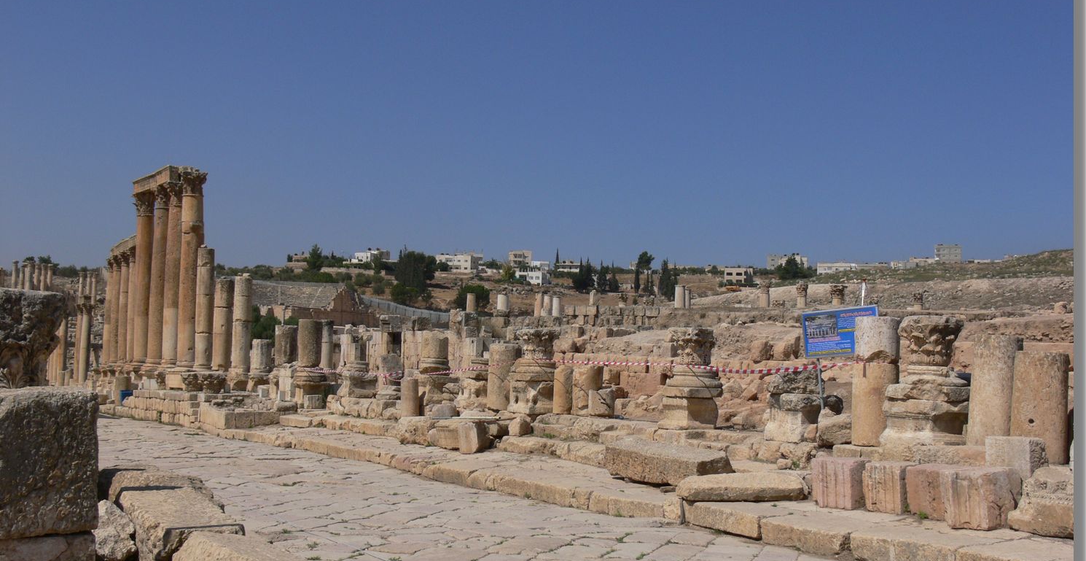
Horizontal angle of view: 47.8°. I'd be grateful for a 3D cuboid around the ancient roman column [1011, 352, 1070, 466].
[{"bbox_3d":[6.300,1.591,15.541,0.720,1.420,0.720,3,-4,-31],"label":"ancient roman column"}]

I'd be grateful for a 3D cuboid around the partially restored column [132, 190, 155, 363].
[{"bbox_3d":[-21.005,-0.144,64.500,1.150,9.000,1.150,4,-4,-32],"label":"partially restored column"}]

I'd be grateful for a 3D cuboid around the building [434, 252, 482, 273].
[{"bbox_3d":[-36.994,-7.160,535.000,18.000,8.500,12.000,2,-2,16],"label":"building"}]

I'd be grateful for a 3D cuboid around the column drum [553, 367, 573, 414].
[{"bbox_3d":[0.424,2.388,26.700,0.420,1.050,0.420,2,-2,0],"label":"column drum"}]

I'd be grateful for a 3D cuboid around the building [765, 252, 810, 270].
[{"bbox_3d":[120.050,-9.257,600.289,21.000,10.000,14.000,0,-3,14],"label":"building"}]

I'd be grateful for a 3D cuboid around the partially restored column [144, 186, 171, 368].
[{"bbox_3d":[-16.822,-0.169,53.728,0.950,7.870,0.950,3,-4,-31],"label":"partially restored column"}]

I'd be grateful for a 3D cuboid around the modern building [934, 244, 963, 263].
[{"bbox_3d":[218.436,-14.584,660.000,13.000,10.000,12.000,2,-2,3],"label":"modern building"}]

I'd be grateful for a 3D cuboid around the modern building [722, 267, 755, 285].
[{"bbox_3d":[83.434,-1.528,522.000,12.000,7.300,11.000,1,-3,7],"label":"modern building"}]

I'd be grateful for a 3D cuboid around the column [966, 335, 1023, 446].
[{"bbox_3d":[6.086,1.514,16.545,0.690,1.570,0.690,3,-4,-31],"label":"column"}]

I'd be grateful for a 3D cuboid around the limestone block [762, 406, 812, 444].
[{"bbox_3d":[3.476,2.005,17.315,0.560,0.520,0.660,3,-4,-31],"label":"limestone block"}]

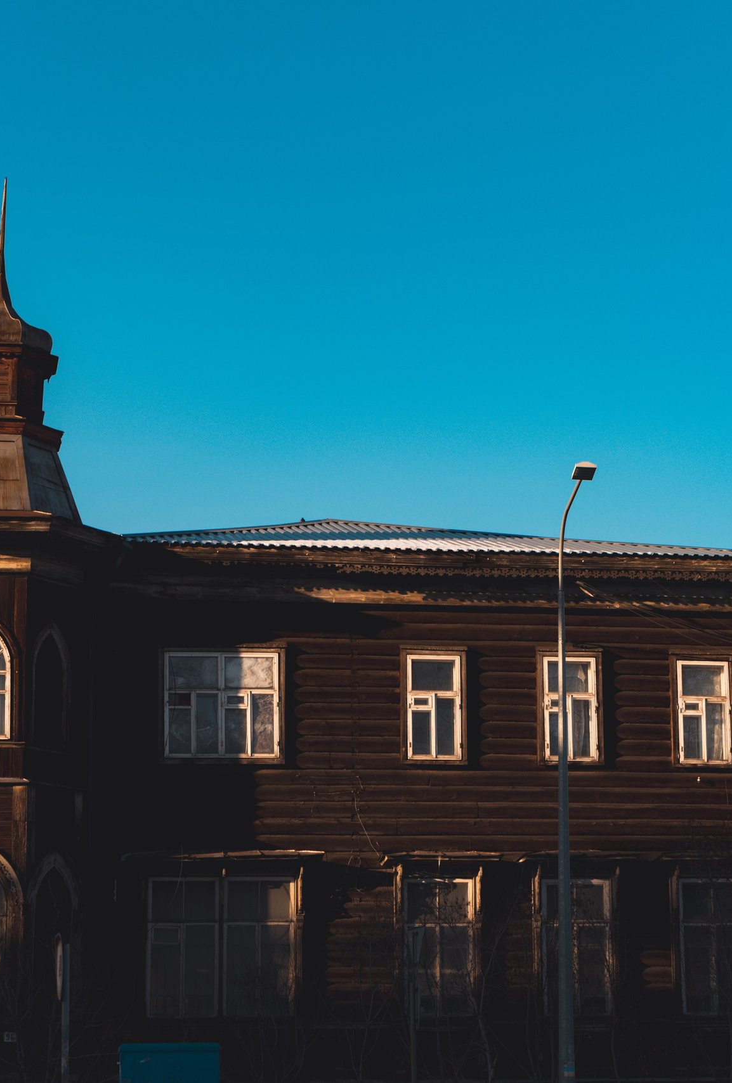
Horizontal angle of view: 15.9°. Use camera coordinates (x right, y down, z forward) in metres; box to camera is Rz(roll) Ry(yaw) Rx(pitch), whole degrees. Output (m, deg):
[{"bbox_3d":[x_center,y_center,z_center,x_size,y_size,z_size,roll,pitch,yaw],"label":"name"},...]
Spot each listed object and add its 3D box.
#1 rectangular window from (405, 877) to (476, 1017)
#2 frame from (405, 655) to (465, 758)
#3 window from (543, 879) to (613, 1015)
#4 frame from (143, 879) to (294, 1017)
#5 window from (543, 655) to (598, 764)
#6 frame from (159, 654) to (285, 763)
[{"bbox_3d":[1.048,5.722,36.907,1.003,1.947,0.150,1,-11,-10],"label":"rectangular window"},{"bbox_3d":[0.984,2.379,37.565,0.779,1.513,0.150,1,-11,-10],"label":"frame"},{"bbox_3d":[3.016,5.768,37.238,1.002,1.938,0.150,1,-11,-10],"label":"window"},{"bbox_3d":[-1.998,5.647,36.397,2.110,1.964,0.150,1,-11,-10],"label":"frame"},{"bbox_3d":[2.977,2.432,37.898,0.831,1.554,0.150,1,-11,-10],"label":"window"},{"bbox_3d":[-2.036,2.324,37.055,1.643,1.520,0.150,1,-11,-10],"label":"frame"}]

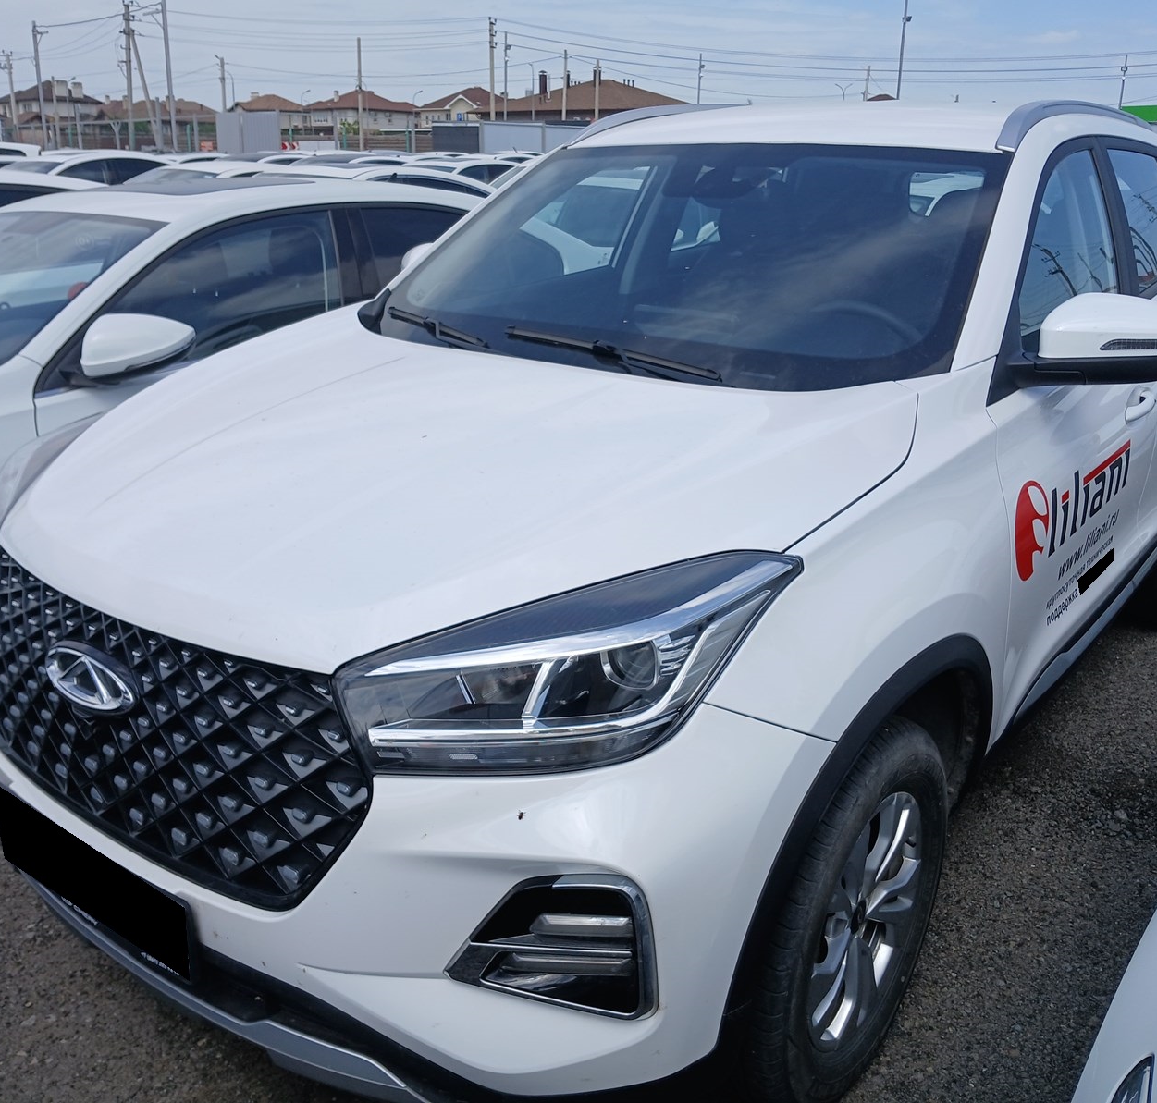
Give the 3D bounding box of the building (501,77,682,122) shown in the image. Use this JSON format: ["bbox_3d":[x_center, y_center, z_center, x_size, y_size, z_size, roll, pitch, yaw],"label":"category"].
[{"bbox_3d":[1.272,-38.021,97.866,19.000,8.200,14.000,1,20,0],"label":"building"}]

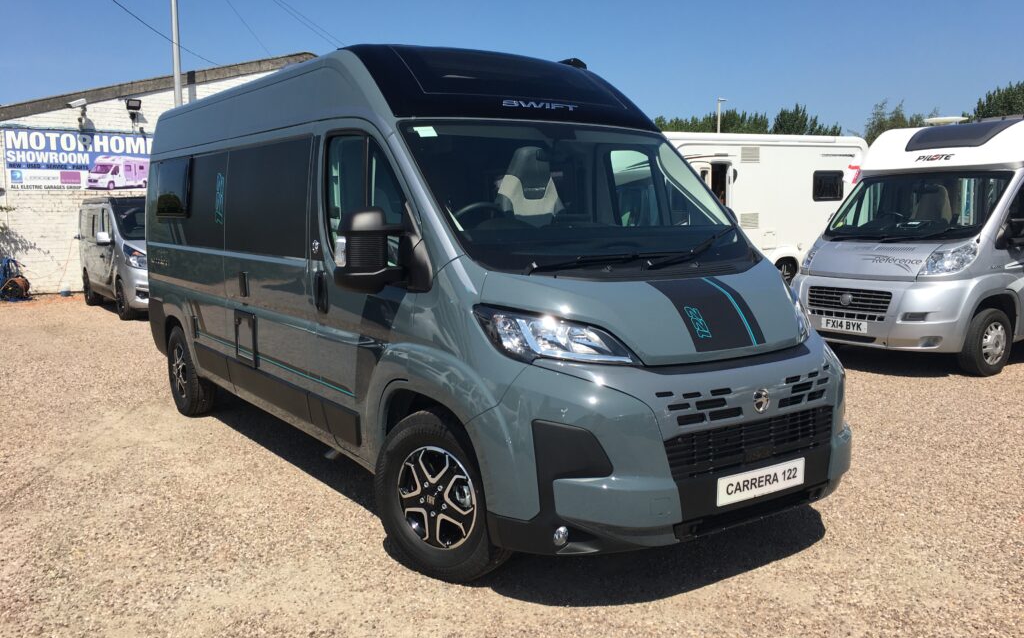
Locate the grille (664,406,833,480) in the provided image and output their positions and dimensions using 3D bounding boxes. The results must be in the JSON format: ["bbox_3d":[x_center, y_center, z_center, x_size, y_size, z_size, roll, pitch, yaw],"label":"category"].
[{"bbox_3d":[0.975,0.484,3.430,1.020,0.200,0.130,-5,9,-36],"label":"grille"}]

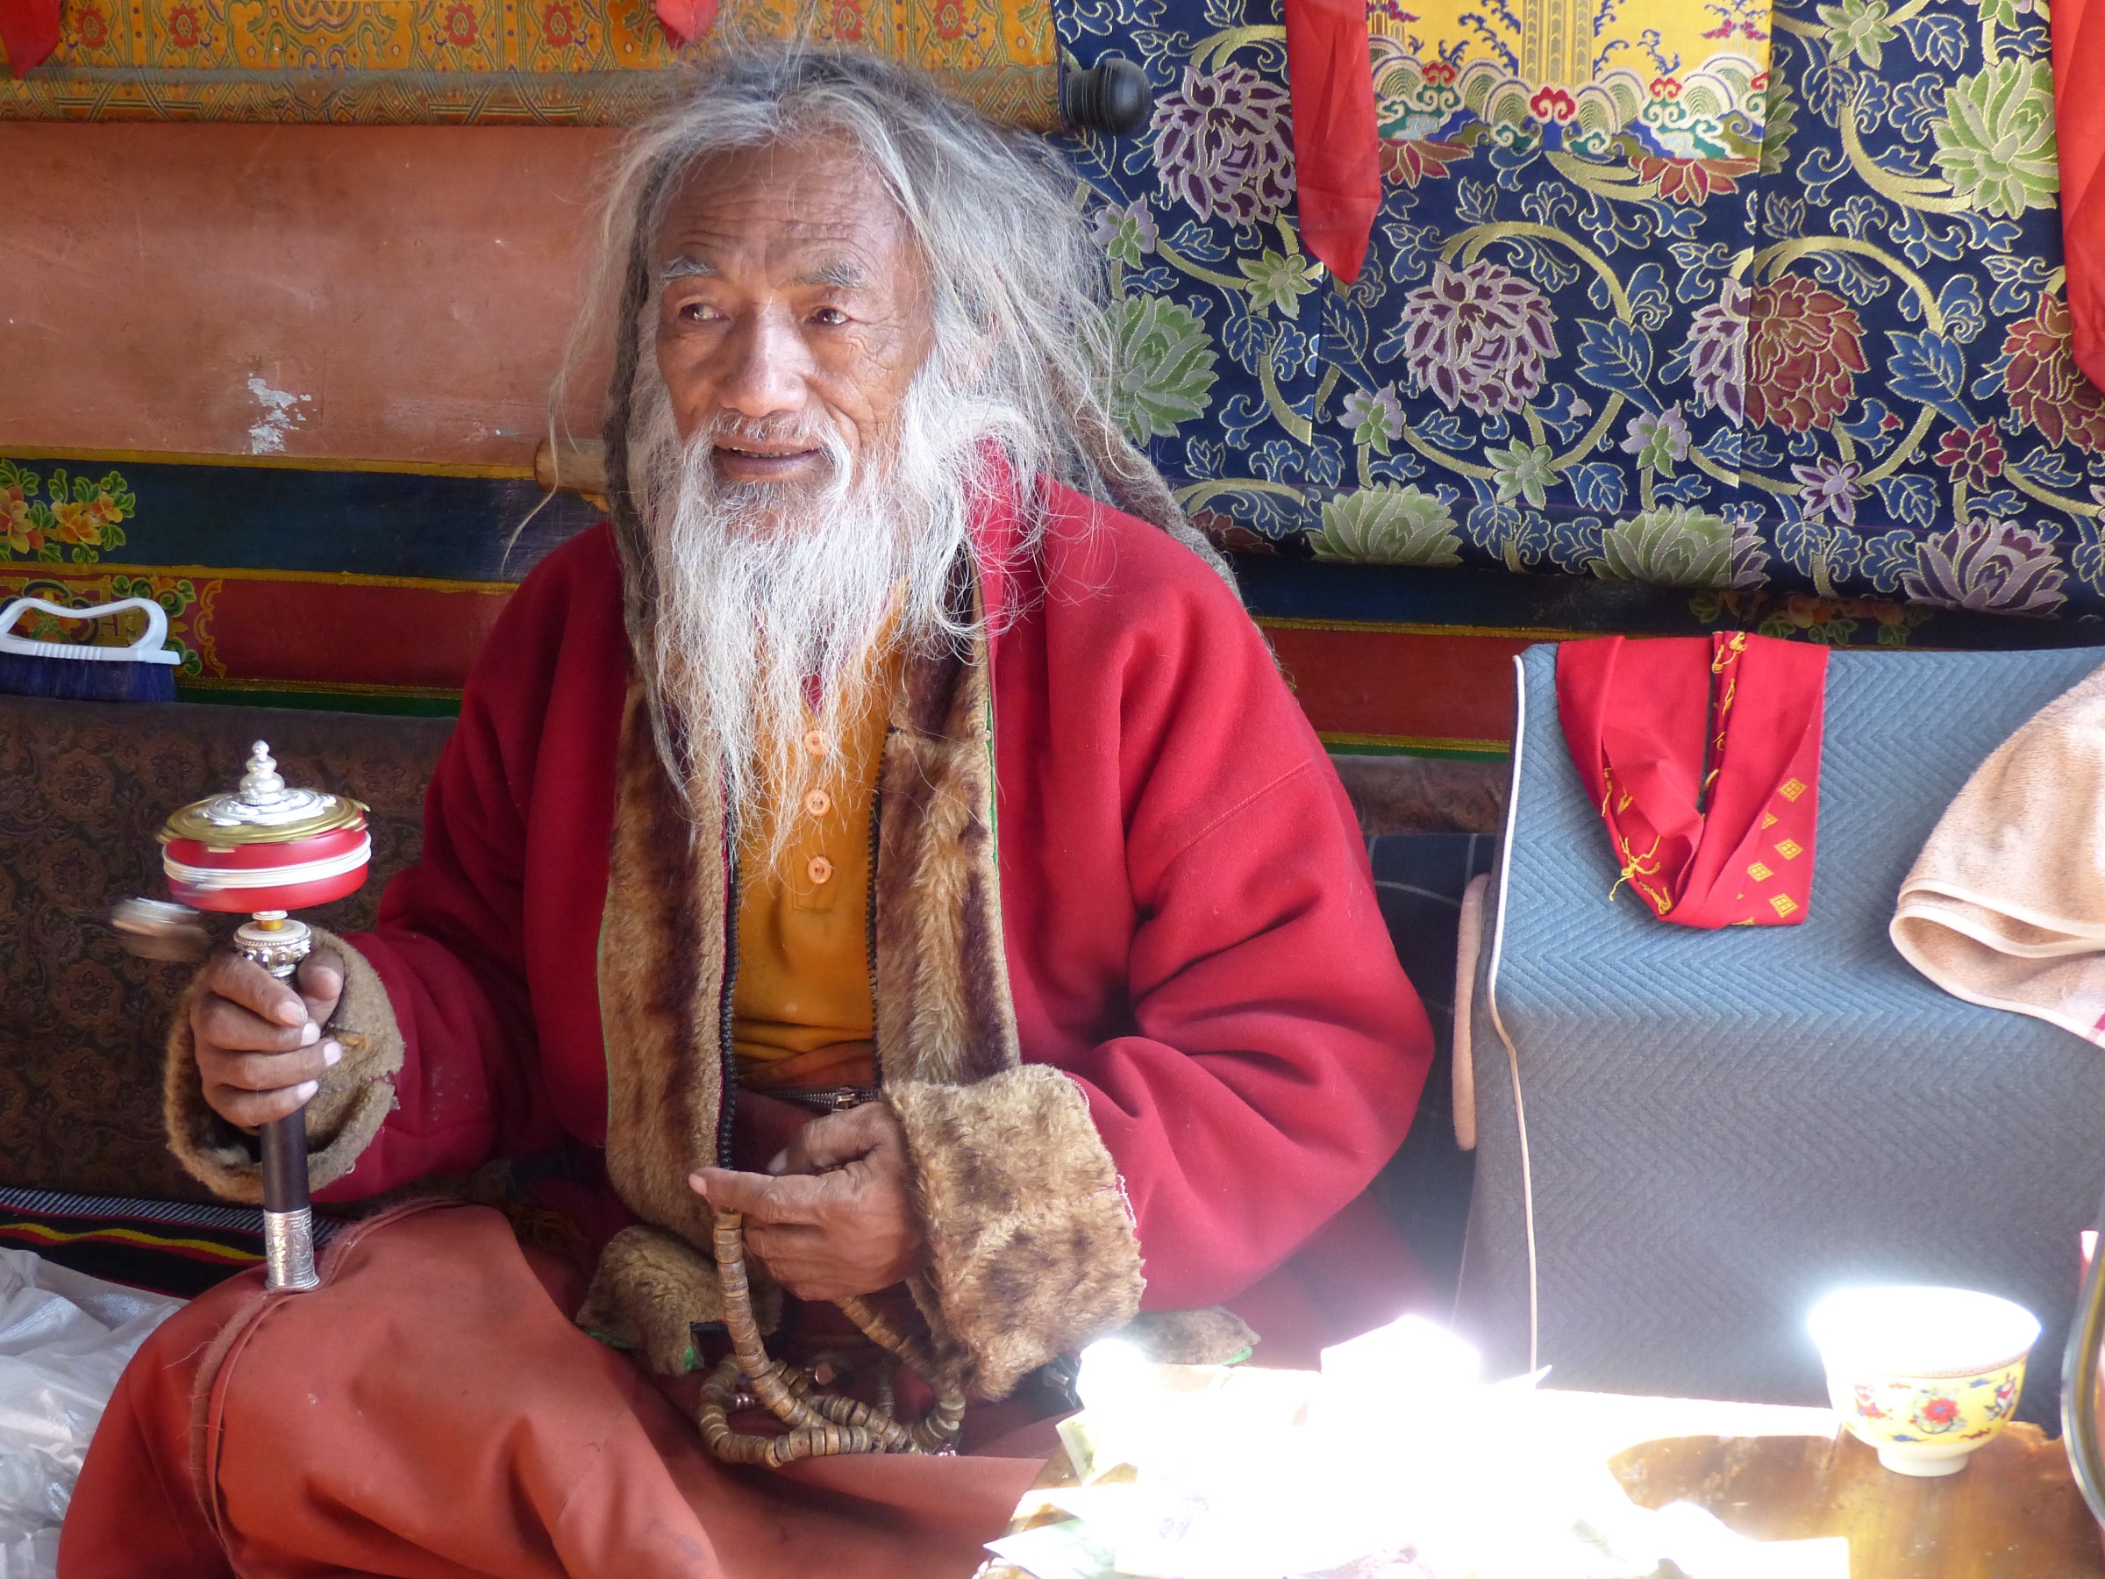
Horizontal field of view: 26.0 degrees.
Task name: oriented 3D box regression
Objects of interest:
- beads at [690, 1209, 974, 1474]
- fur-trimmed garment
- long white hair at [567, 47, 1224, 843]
[{"bbox_3d":[-0.099,0.248,2.132,0.120,0.108,0.110,4,12,15],"label":"beads"},{"bbox_3d":[-0.095,0.076,2.301,0.570,0.455,0.480,5,12,17],"label":"fur-trimmed garment"},{"bbox_3d":[-0.090,-0.185,2.305,0.285,0.385,0.305,6,13,22],"label":"long white hair"}]

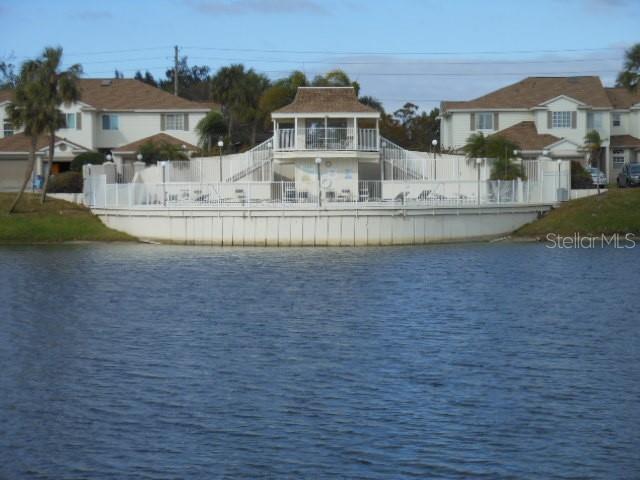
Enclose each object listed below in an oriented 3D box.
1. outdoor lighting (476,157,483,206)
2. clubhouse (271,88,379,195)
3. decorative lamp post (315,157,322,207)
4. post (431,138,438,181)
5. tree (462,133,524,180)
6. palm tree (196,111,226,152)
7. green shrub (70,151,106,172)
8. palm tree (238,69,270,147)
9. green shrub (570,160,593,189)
[{"bbox_3d":[8.131,-2.962,82.000,0.290,2.406,0.290,0,2,0],"label":"outdoor lighting"},{"bbox_3d":[0.366,-5.818,98.000,6.500,7.000,6.300,0,2,0],"label":"clubhouse"},{"bbox_3d":[-0.048,-2.766,77.500,0.290,2.371,0.290,0,2,0],"label":"decorative lamp post"},{"bbox_3d":[6.363,-4.426,89.000,0.290,2.324,0.290,0,2,0],"label":"post"},{"bbox_3d":[9.708,-4.644,90.000,3.400,2.742,3.000,0,2,0],"label":"tree"},{"bbox_3d":[-7.150,-6.162,106.000,2.100,4.745,2.100,0,2,0],"label":"palm tree"},{"bbox_3d":[-14.680,-4.597,102.000,2.400,2.156,2.200,0,2,0],"label":"green shrub"},{"bbox_3d":[-4.968,-8.419,122.000,2.800,8.874,2.800,0,2,0],"label":"palm tree"},{"bbox_3d":[16.064,-4.031,99.000,1.500,1.723,1.500,0,2,0],"label":"green shrub"}]

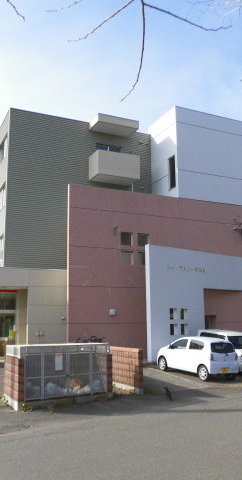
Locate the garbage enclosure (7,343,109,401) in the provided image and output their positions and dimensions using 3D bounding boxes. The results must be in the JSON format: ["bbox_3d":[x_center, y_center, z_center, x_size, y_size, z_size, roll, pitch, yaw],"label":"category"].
[{"bbox_3d":[-1.732,3.536,12.026,2.420,1.500,1.820,4,-11,-25],"label":"garbage enclosure"}]

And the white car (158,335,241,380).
[{"bbox_3d":[2.919,4.579,17.560,1.475,1.500,3.395,8,-10,-31],"label":"white car"}]

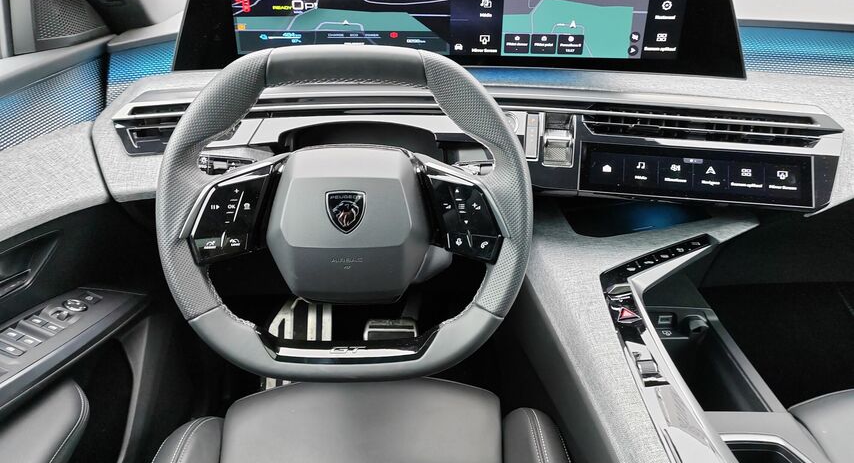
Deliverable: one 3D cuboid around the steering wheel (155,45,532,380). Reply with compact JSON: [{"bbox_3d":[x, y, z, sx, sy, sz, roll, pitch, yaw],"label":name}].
[{"bbox_3d":[-0.078,-0.018,0.640,0.355,0.328,0.090,0,11,0],"label":"steering wheel"}]

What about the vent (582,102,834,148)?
[{"bbox_3d":[0.316,-0.121,0.762,0.272,0.036,0.035,5,27,8],"label":"vent"}]

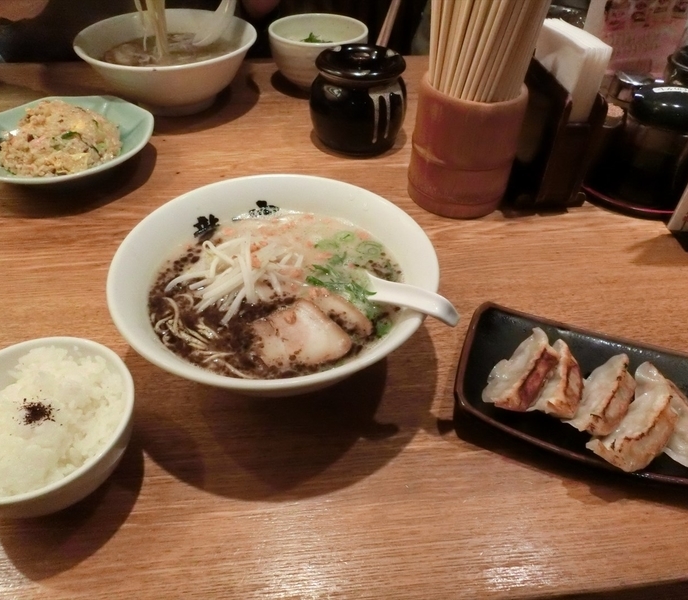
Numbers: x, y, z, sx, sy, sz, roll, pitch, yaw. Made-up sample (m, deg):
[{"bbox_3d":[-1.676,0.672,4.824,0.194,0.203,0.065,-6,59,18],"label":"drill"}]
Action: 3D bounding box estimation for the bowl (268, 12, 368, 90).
[{"bbox_3d":[-0.032,-0.320,0.756,0.123,0.065,0.123,1,43,-1],"label":"bowl"}]

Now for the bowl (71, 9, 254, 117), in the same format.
[{"bbox_3d":[-0.204,-0.276,0.693,0.201,0.077,0.201,1,43,-1],"label":"bowl"}]

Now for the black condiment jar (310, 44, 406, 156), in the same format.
[{"bbox_3d":[0.018,-0.216,0.626,0.104,0.094,0.104,1,43,-1],"label":"black condiment jar"}]

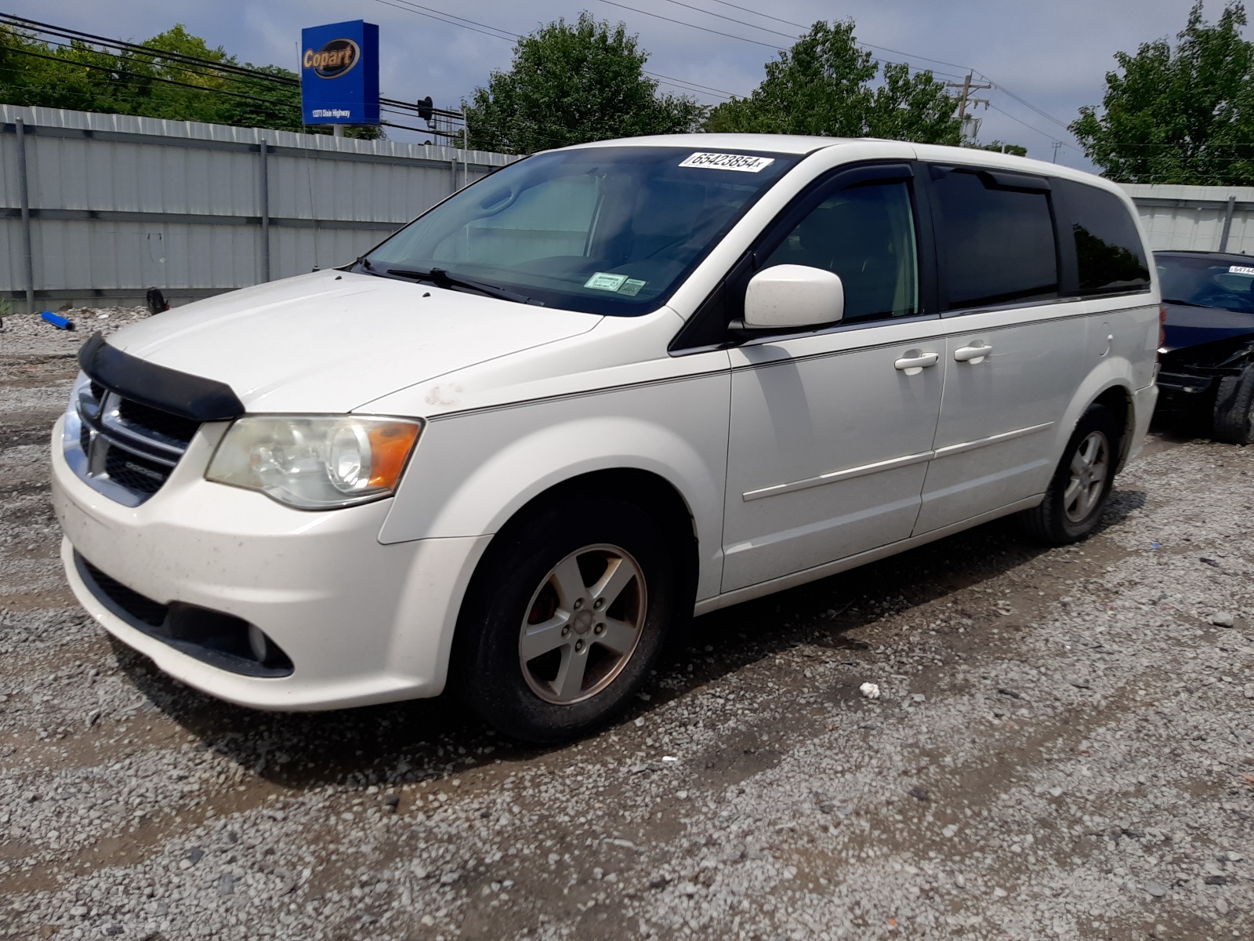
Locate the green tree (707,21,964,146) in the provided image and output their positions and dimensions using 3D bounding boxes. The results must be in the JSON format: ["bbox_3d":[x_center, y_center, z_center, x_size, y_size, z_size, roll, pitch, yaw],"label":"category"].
[{"bbox_3d":[6.064,-9.750,29.999,8.724,8.367,8.724,6,14,9],"label":"green tree"}]

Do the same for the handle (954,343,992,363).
[{"bbox_3d":[1.256,-0.423,3.400,0.240,0.072,0.060,-9,20,-40],"label":"handle"}]

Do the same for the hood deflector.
[{"bbox_3d":[-1.310,-0.274,2.506,0.210,0.125,1.250,-9,20,-40],"label":"hood deflector"}]

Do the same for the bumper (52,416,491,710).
[{"bbox_3d":[-1.196,0.103,2.731,0.680,0.640,1.920,-9,20,-40],"label":"bumper"}]

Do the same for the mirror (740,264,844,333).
[{"bbox_3d":[0.457,-0.478,2.642,0.170,0.190,0.255,-9,20,-40],"label":"mirror"}]

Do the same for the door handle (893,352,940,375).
[{"bbox_3d":[0.984,-0.362,3.172,0.240,0.072,0.060,-9,20,-40],"label":"door handle"}]

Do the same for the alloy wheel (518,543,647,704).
[{"bbox_3d":[-0.150,0.399,2.589,0.460,0.460,0.170,-10,20,-43],"label":"alloy wheel"}]

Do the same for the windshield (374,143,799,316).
[{"bbox_3d":[-0.261,-0.878,3.265,0.950,0.150,1.630,-42,38,-24],"label":"windshield"}]

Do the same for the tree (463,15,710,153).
[{"bbox_3d":[-1.587,-10.273,30.387,8.191,8.251,8.191,3,14,-4],"label":"tree"}]

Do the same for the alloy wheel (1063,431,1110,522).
[{"bbox_3d":[2.171,0.020,4.575,0.460,0.460,0.170,-9,20,-40],"label":"alloy wheel"}]

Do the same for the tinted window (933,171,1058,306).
[{"bbox_3d":[1.408,-0.857,3.558,0.850,0.490,0.060,-9,2,-40],"label":"tinted window"}]

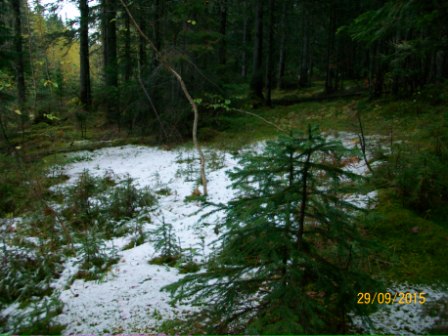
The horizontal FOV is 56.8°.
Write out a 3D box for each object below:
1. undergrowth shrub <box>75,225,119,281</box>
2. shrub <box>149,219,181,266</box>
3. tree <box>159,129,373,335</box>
[{"bbox_3d":[-0.936,0.619,3.039,0.310,0.430,0.310,1,11,0],"label":"undergrowth shrub"},{"bbox_3d":[-0.475,0.593,3.307,0.250,0.398,0.250,1,11,0],"label":"shrub"},{"bbox_3d":[0.288,0.372,2.574,1.280,1.258,1.200,1,11,0],"label":"tree"}]

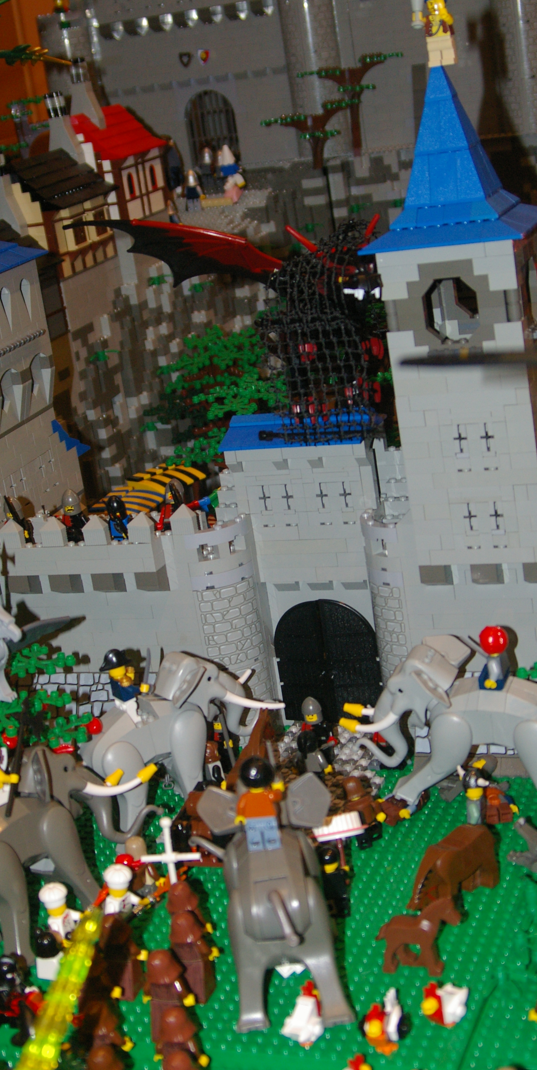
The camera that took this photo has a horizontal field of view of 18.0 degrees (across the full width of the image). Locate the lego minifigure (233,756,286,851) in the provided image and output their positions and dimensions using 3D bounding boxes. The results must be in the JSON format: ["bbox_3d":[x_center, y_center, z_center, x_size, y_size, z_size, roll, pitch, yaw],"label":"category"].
[{"bbox_3d":[-0.005,0.134,0.846,0.026,0.043,0.015,-8,3,2],"label":"lego minifigure"}]

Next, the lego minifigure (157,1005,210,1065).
[{"bbox_3d":[-0.039,0.237,0.780,0.026,0.050,0.017,-2,19,21],"label":"lego minifigure"}]

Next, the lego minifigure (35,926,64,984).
[{"bbox_3d":[-0.114,0.221,0.890,0.024,0.034,0.016,0,20,24],"label":"lego minifigure"}]

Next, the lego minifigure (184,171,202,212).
[{"bbox_3d":[-0.081,-0.369,1.806,0.025,0.043,0.014,-2,19,21],"label":"lego minifigure"}]

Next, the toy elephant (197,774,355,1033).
[{"bbox_3d":[0.004,0.174,0.870,0.068,0.102,0.135,-9,18,0],"label":"toy elephant"}]

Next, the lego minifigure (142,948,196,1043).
[{"bbox_3d":[-0.049,0.224,0.828,0.026,0.048,0.018,-2,19,21],"label":"lego minifigure"}]

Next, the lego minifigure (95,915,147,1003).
[{"bbox_3d":[-0.076,0.215,0.871,0.026,0.048,0.017,-2,19,21],"label":"lego minifigure"}]

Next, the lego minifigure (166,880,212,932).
[{"bbox_3d":[-0.043,0.203,0.889,0.026,0.048,0.018,-2,19,21],"label":"lego minifigure"}]

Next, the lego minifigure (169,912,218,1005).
[{"bbox_3d":[-0.039,0.211,0.859,0.026,0.051,0.017,-2,19,21],"label":"lego minifigure"}]

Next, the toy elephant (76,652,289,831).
[{"bbox_3d":[-0.059,0.125,1.051,0.150,0.102,0.066,-21,21,-34],"label":"toy elephant"}]

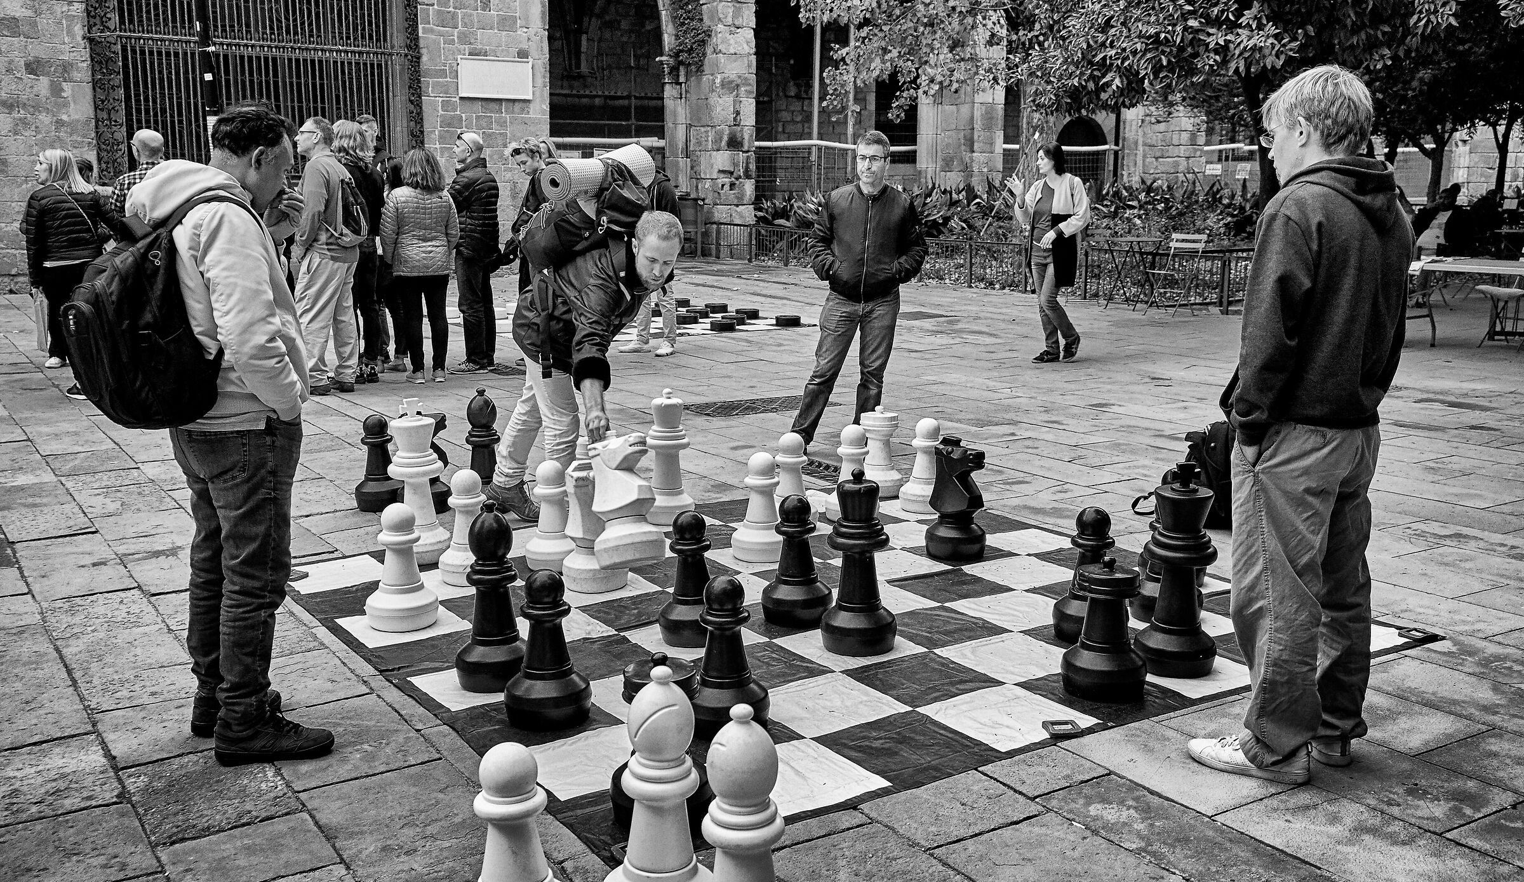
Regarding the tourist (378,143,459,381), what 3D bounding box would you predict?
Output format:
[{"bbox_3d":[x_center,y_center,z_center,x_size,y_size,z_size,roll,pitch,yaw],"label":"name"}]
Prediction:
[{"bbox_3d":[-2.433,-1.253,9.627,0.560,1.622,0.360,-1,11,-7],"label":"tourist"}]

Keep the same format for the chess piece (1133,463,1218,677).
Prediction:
[{"bbox_3d":[1.283,0.379,4.163,0.249,0.640,0.249,0,10,0],"label":"chess piece"}]

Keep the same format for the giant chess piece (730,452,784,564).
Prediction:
[{"bbox_3d":[-0.002,0.251,5.335,0.237,0.416,0.237,0,11,0],"label":"giant chess piece"}]

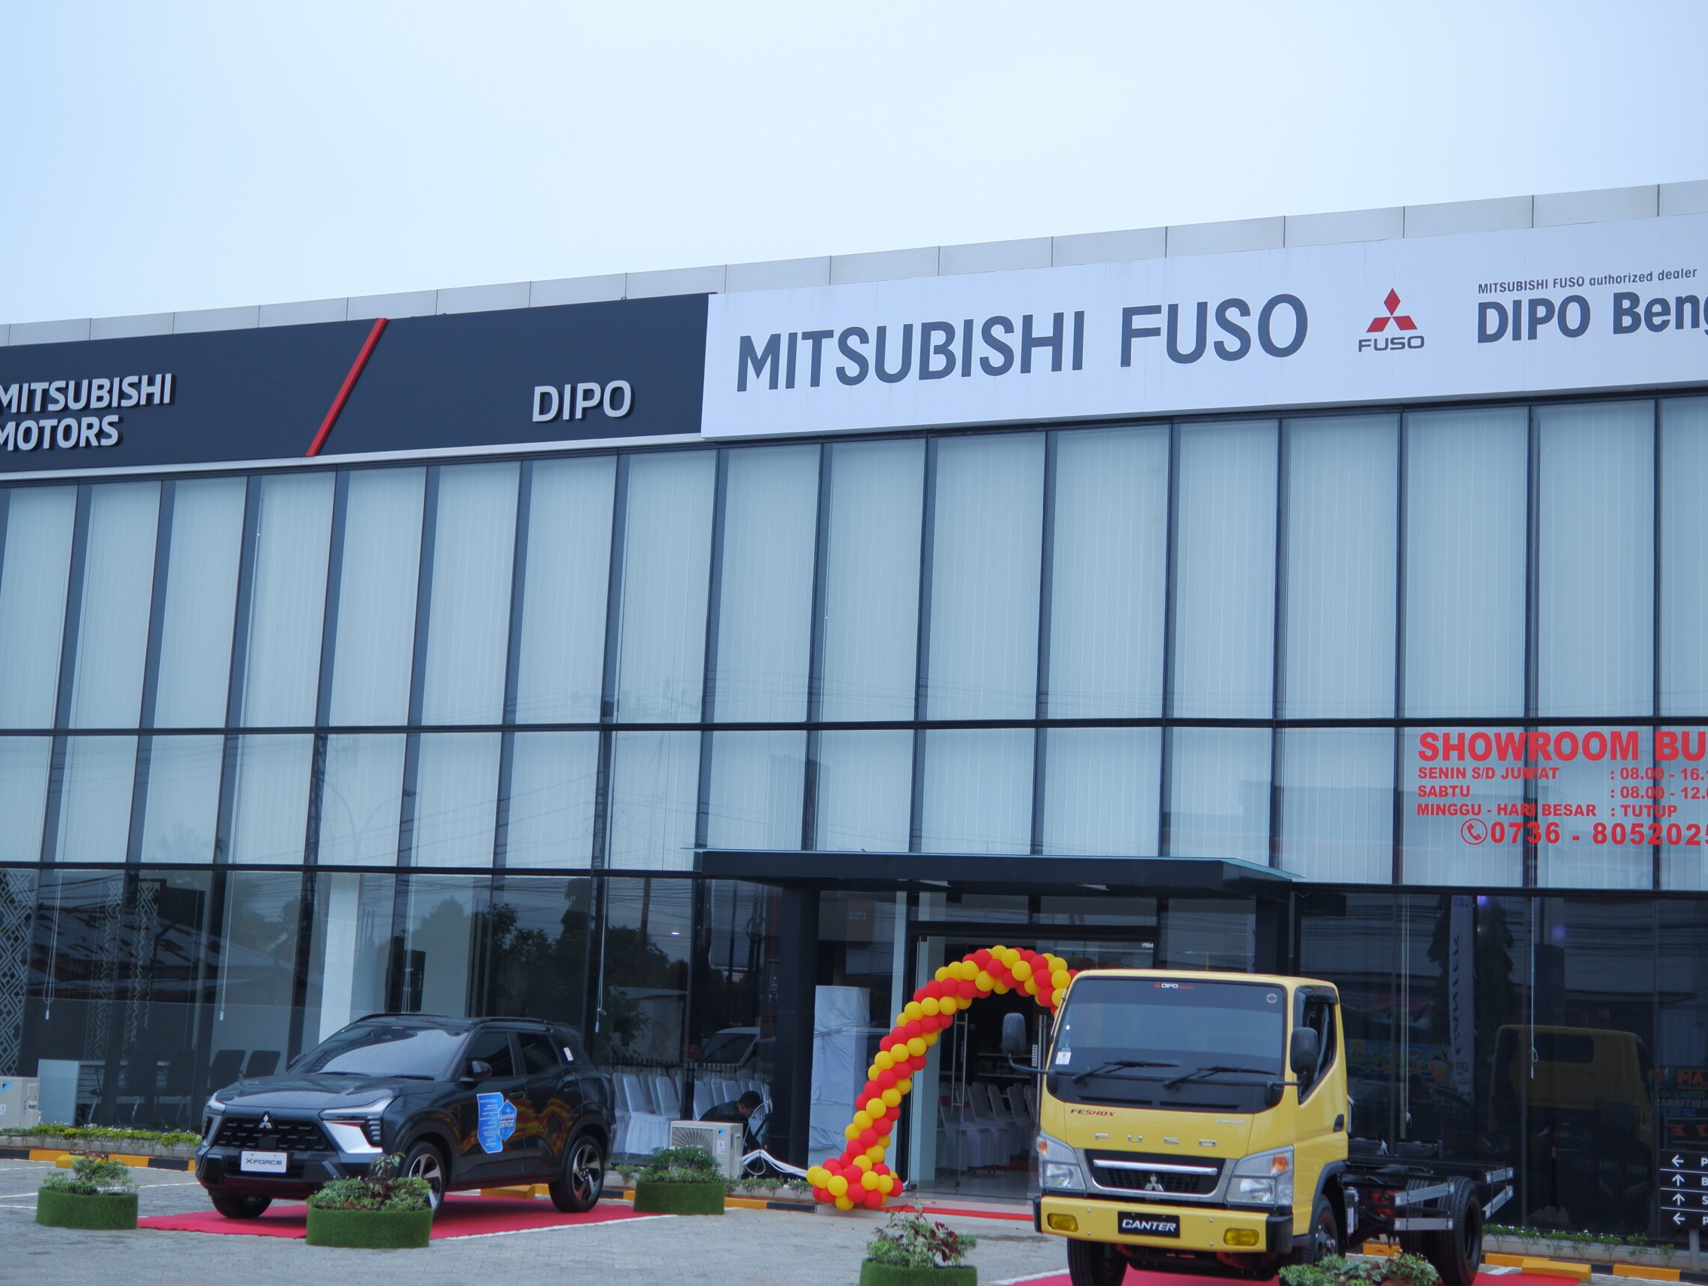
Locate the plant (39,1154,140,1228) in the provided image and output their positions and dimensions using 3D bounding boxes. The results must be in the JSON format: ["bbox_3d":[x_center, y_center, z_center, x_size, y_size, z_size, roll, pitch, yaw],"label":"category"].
[{"bbox_3d":[-5.876,4.186,20.500,0.750,0.540,0.750,-1,-10,23],"label":"plant"}]

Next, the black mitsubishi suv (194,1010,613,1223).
[{"bbox_3d":[-3.675,3.980,22.650,1.840,1.660,4.390,-1,-10,23],"label":"black mitsubishi suv"}]

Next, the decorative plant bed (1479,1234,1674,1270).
[{"bbox_3d":[6.010,5.101,22.515,1.800,0.340,0.500,-1,-10,23],"label":"decorative plant bed"}]

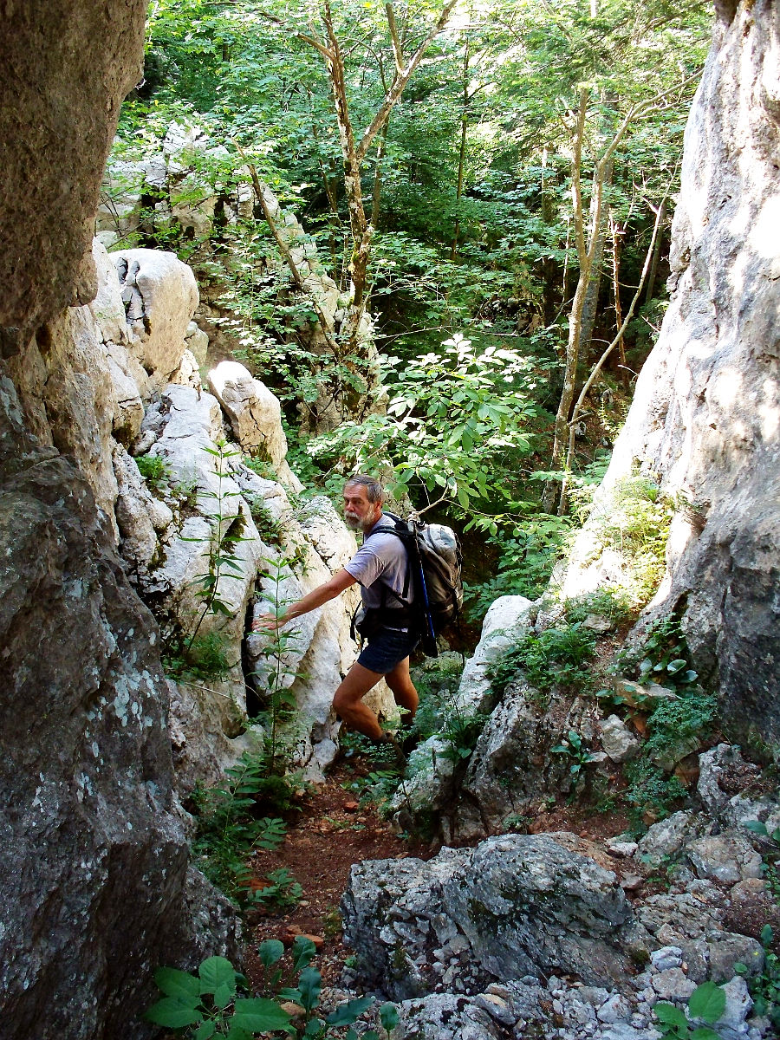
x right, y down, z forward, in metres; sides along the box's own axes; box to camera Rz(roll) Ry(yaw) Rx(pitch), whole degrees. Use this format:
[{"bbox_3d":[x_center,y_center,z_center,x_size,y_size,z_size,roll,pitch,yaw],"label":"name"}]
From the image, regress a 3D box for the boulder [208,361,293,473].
[{"bbox_3d":[-0.836,-0.617,6.500,0.520,0.680,0.550,0,8,0],"label":"boulder"}]

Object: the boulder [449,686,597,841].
[{"bbox_3d":[0.558,0.997,4.420,0.600,0.620,0.550,0,8,0],"label":"boulder"}]

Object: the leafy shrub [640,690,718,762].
[{"bbox_3d":[1.096,0.784,4.100,0.290,0.280,0.280,0,8,0],"label":"leafy shrub"}]

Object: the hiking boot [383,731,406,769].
[{"bbox_3d":[0.006,1.078,5.050,0.280,0.160,0.110,-8,11,-44],"label":"hiking boot"}]

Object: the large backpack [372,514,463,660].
[{"bbox_3d":[0.136,0.303,5.080,0.380,0.660,0.360,-9,8,-8],"label":"large backpack"}]

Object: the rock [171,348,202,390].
[{"bbox_3d":[-1.189,-0.881,6.300,0.180,0.250,0.200,0,8,0],"label":"rock"}]

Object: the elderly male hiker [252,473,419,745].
[{"bbox_3d":[-0.253,0.467,5.050,0.800,1.420,0.520,-2,8,-11],"label":"elderly male hiker"}]

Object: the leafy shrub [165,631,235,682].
[{"bbox_3d":[-0.781,0.555,4.400,0.280,0.220,0.250,0,8,0],"label":"leafy shrub"}]

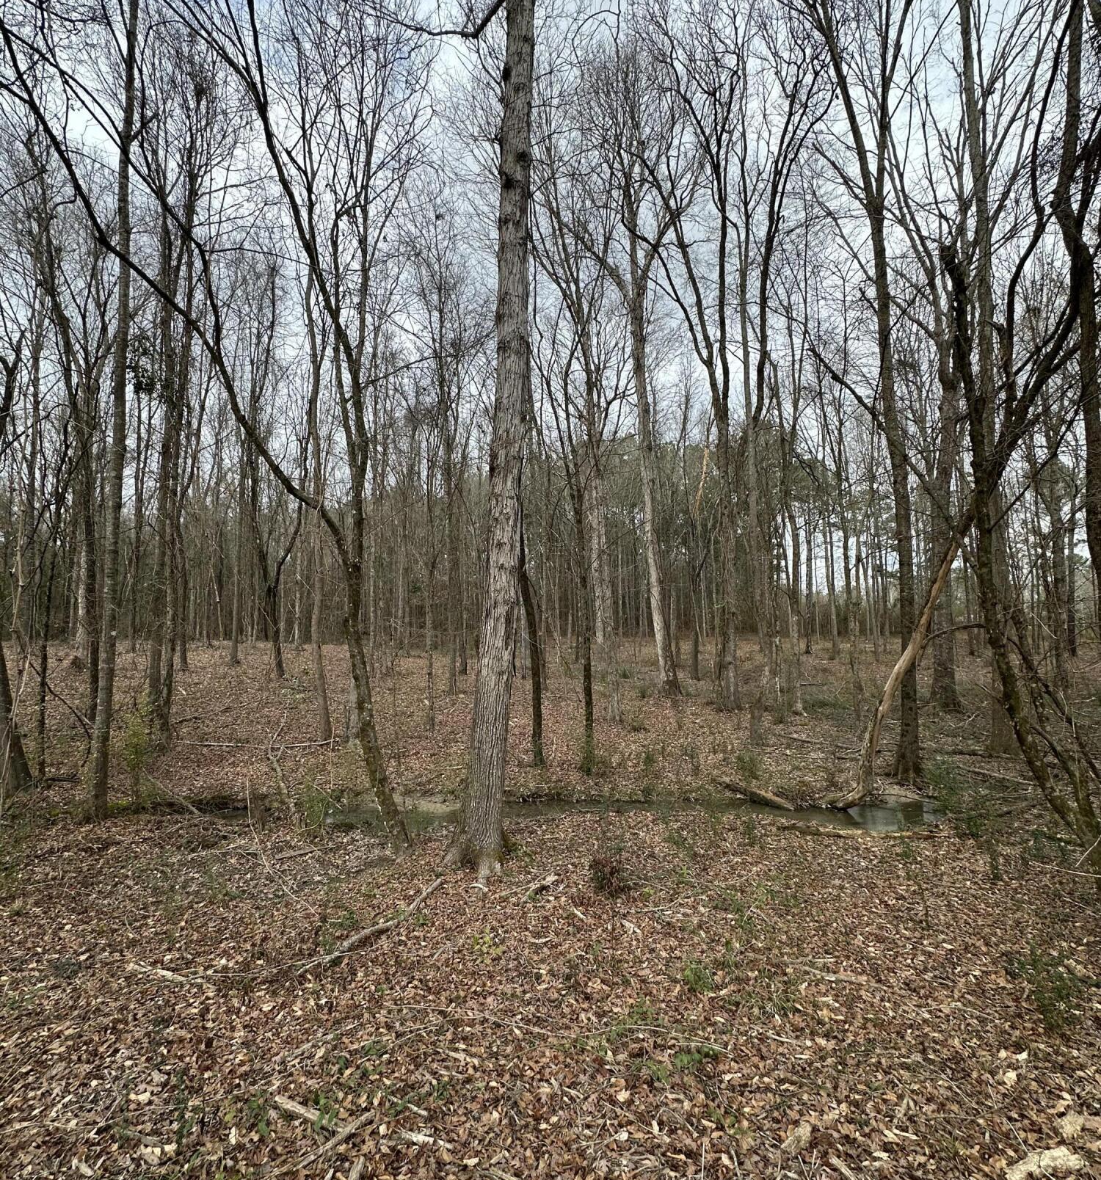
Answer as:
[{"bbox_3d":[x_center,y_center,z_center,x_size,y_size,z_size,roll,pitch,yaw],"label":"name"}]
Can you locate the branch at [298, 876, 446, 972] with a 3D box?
[{"bbox_3d":[-0.943,1.943,3.507,0.150,0.070,1.320,3,-5,23],"label":"branch"}]

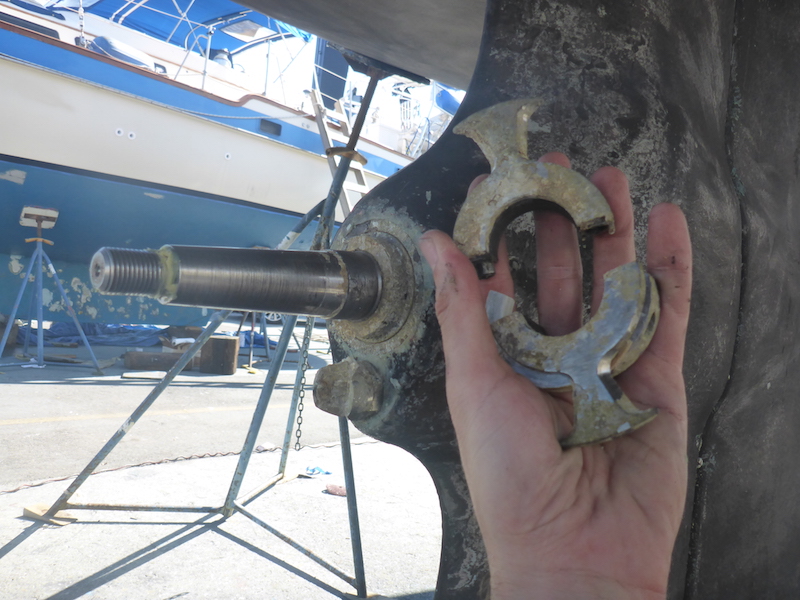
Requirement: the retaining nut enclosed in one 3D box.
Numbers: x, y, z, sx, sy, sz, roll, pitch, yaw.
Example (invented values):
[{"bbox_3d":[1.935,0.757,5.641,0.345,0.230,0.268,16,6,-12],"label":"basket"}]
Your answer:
[{"bbox_3d":[-0.030,0.050,0.367,0.025,0.034,0.034,2,2,-43],"label":"retaining nut"}]

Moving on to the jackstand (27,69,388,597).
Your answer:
[{"bbox_3d":[-0.468,0.018,2.486,1.253,1.795,1.150,5,0,44],"label":"jackstand"}]

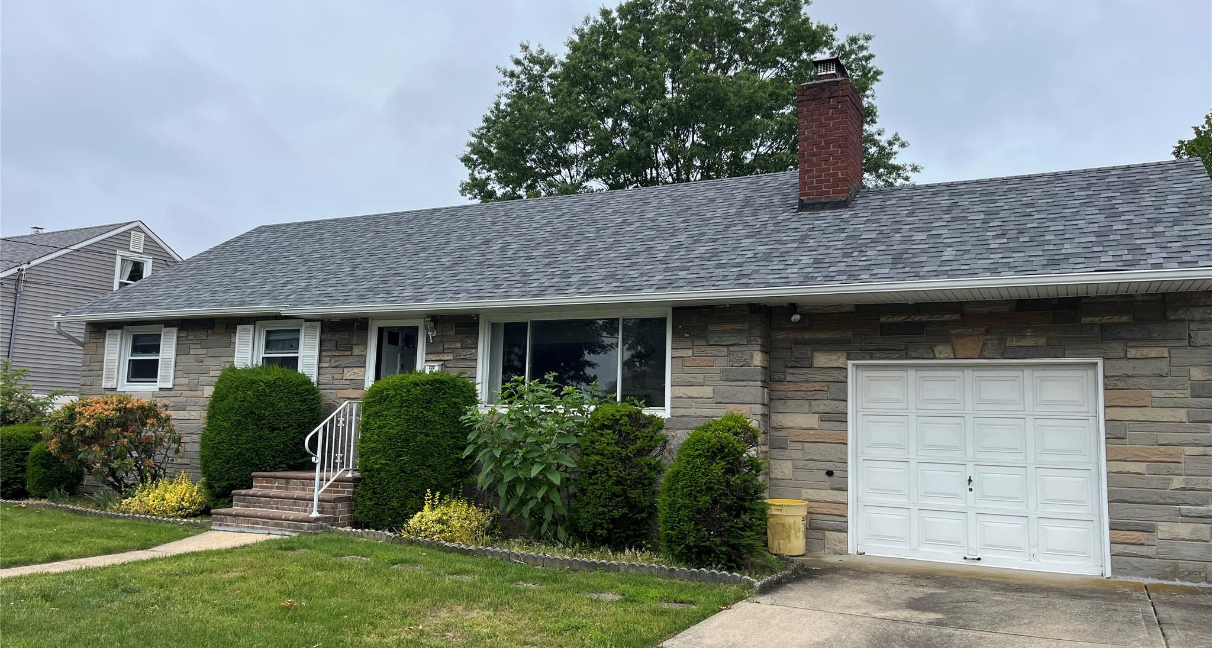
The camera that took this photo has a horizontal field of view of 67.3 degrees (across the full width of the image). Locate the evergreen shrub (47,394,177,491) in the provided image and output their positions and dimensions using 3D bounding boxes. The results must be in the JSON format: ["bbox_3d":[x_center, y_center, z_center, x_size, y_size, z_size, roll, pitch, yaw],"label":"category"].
[{"bbox_3d":[-7.716,1.913,14.232,1.850,1.580,1.500,-2,-7,26],"label":"evergreen shrub"}]

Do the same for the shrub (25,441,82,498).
[{"bbox_3d":[-8.993,2.373,14.915,0.820,0.910,0.820,-2,-7,28],"label":"shrub"}]

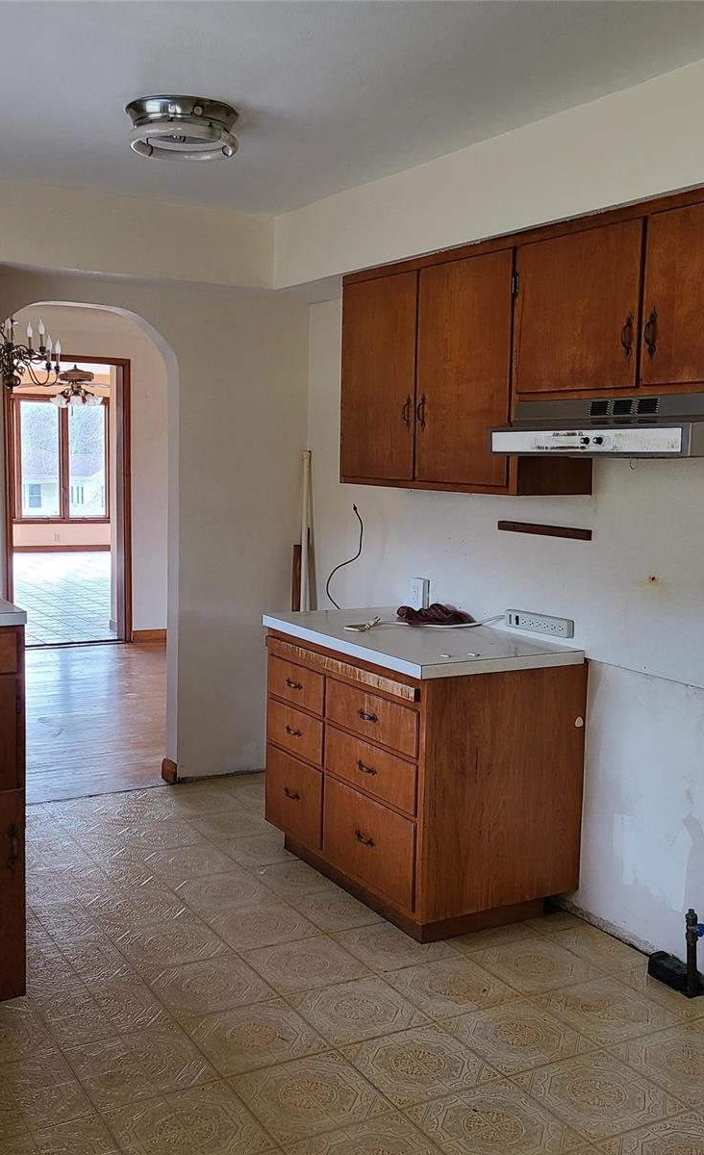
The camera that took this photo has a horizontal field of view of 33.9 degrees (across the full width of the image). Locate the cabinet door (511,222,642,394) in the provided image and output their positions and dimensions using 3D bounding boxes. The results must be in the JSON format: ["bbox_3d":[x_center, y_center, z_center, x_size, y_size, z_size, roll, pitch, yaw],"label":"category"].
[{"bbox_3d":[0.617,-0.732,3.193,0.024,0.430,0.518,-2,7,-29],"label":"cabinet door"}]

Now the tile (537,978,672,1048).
[{"bbox_3d":[0.697,1.185,3.164,0.300,0.010,0.300,-2,7,-29],"label":"tile"}]

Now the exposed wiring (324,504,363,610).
[{"bbox_3d":[-0.037,-0.086,4.967,0.061,0.460,0.303,-2,7,-29],"label":"exposed wiring"}]

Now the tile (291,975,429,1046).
[{"bbox_3d":[0.017,1.173,3.130,0.300,0.010,0.300,-2,7,-29],"label":"tile"}]

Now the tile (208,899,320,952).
[{"bbox_3d":[-0.282,1.107,3.657,0.300,0.010,0.300,-2,7,-29],"label":"tile"}]

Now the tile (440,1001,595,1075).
[{"bbox_3d":[0.432,1.196,3.015,0.300,0.010,0.300,-2,7,-29],"label":"tile"}]

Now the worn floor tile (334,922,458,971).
[{"bbox_3d":[0.132,1.122,3.528,0.305,0.010,0.307,-2,7,-29],"label":"worn floor tile"}]

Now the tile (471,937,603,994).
[{"bbox_3d":[0.547,1.147,3.411,0.292,0.008,0.292,-2,7,-29],"label":"tile"}]

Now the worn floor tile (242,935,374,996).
[{"bbox_3d":[-0.132,1.140,3.394,0.300,0.010,0.300,-2,7,-29],"label":"worn floor tile"}]

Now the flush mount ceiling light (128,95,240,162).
[{"bbox_3d":[-0.486,-1.286,3.327,0.322,0.098,0.322,1,6,0],"label":"flush mount ceiling light"}]

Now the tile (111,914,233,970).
[{"bbox_3d":[-0.548,1.110,3.488,0.292,0.008,0.292,-2,7,-29],"label":"tile"}]

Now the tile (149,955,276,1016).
[{"bbox_3d":[-0.398,1.143,3.224,0.292,0.008,0.292,-2,7,-29],"label":"tile"}]

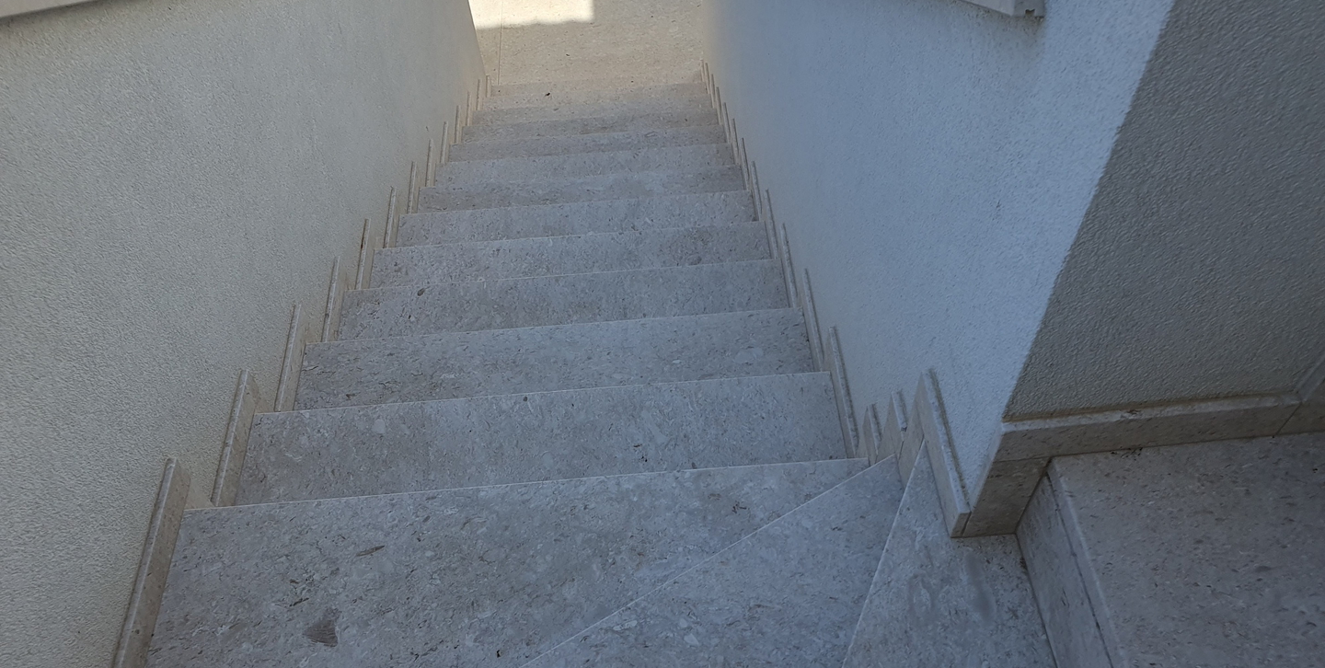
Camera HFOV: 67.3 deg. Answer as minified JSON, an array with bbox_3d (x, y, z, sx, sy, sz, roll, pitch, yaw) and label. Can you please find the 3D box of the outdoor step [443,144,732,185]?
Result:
[{"bbox_3d":[-0.294,-0.529,3.877,1.160,0.167,0.318,-4,52,0],"label":"outdoor step"}]

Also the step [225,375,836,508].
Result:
[{"bbox_3d":[-0.227,0.295,1.975,1.160,0.167,0.318,-4,52,0],"label":"step"}]

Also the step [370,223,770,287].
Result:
[{"bbox_3d":[-0.261,-0.117,2.926,1.160,0.167,0.318,-4,52,0],"label":"step"}]

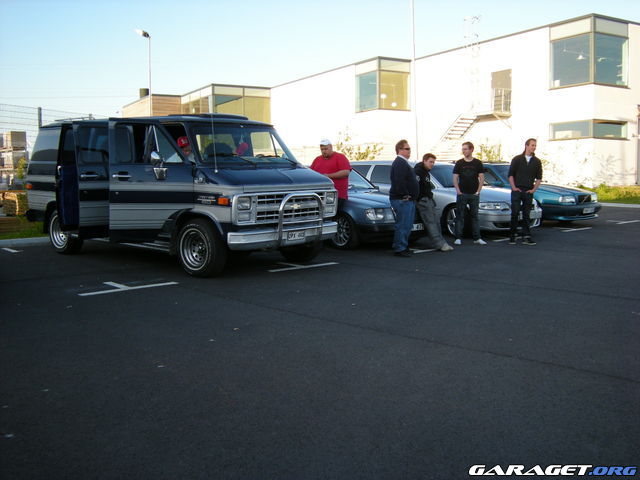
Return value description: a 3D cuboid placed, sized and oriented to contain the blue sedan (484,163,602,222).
[{"bbox_3d":[4.228,-1.155,16.618,1.770,1.430,4.660,-4,8,-35],"label":"blue sedan"}]

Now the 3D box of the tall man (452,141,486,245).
[{"bbox_3d":[2.565,-0.817,12.104,0.530,1.760,0.340,1,7,5],"label":"tall man"}]

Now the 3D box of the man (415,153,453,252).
[{"bbox_3d":[1.834,-0.615,11.221,0.600,1.550,0.500,4,8,32],"label":"man"}]

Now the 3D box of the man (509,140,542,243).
[{"bbox_3d":[3.555,-0.837,12.151,0.550,1.800,0.360,0,6,-2],"label":"man"}]

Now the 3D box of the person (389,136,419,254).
[{"bbox_3d":[1.274,-0.634,10.515,0.420,1.750,0.540,2,7,16],"label":"person"}]

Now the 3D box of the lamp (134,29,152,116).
[{"bbox_3d":[-6.755,-4.829,26.629,0.800,6.350,0.280,-4,8,-35],"label":"lamp"}]

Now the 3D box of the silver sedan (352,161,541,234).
[{"bbox_3d":[2.218,-0.928,14.303,1.810,1.480,4.700,-4,8,-35],"label":"silver sedan"}]

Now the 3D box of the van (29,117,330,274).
[{"bbox_3d":[-2.229,-0.787,10.266,5.050,2.060,2.060,6,9,42],"label":"van"}]

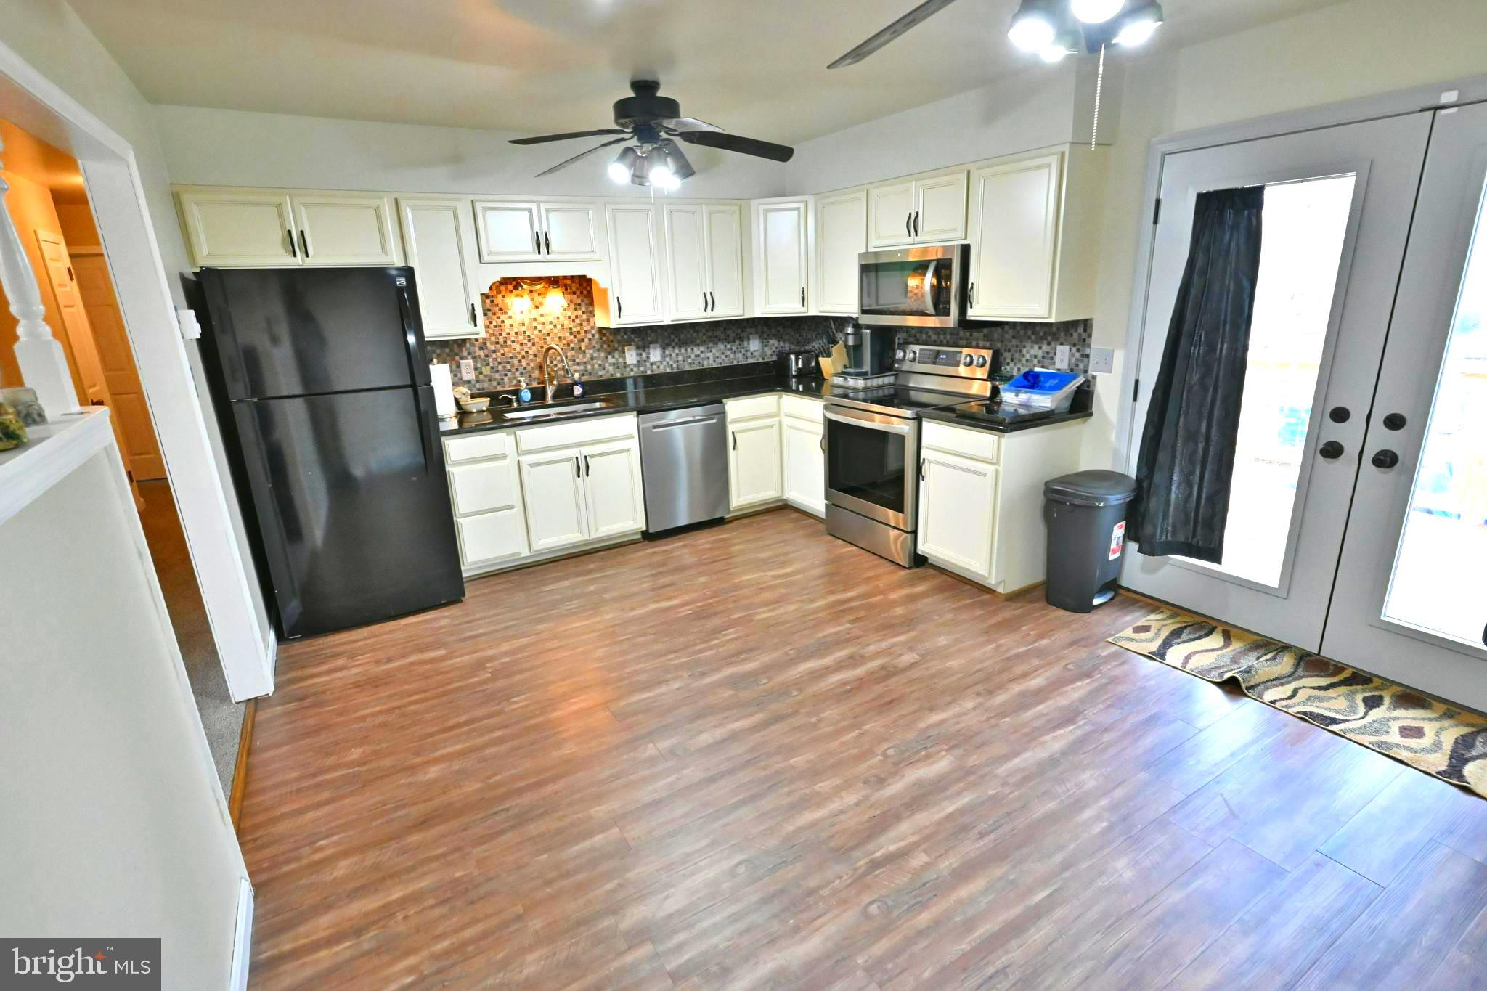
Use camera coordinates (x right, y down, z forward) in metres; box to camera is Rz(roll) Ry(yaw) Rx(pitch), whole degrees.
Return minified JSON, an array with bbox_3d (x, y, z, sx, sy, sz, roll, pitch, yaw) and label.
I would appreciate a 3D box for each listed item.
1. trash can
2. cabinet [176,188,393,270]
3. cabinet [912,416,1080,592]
[{"bbox_3d":[1.688,0.225,3.447,0.395,0.630,0.303,-12,19,-29],"label":"trash can"},{"bbox_3d":[-2.267,-1.352,3.595,0.933,0.381,0.325,-12,19,-29],"label":"cabinet"},{"bbox_3d":[1.362,0.016,3.773,0.639,0.869,0.539,-12,19,-29],"label":"cabinet"}]

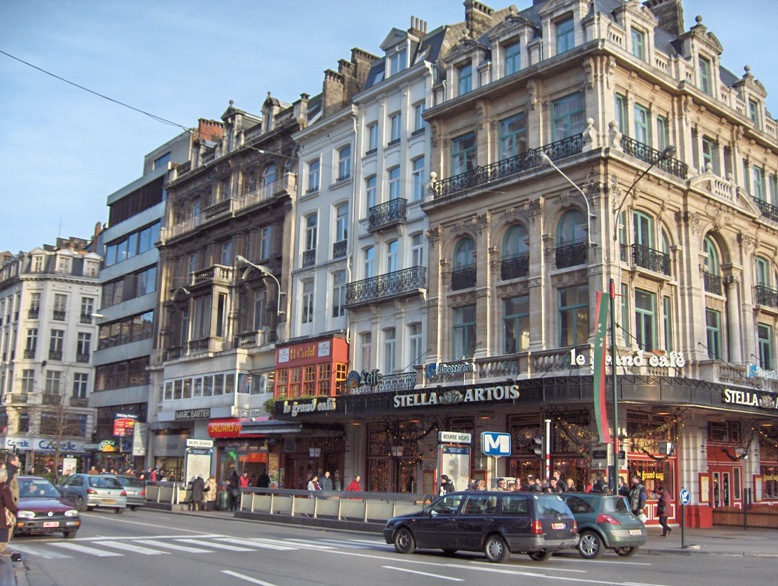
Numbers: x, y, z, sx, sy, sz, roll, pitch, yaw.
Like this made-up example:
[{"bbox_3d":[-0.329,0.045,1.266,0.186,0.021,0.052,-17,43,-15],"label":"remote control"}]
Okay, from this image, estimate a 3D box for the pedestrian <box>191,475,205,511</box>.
[{"bbox_3d":[-8.315,8.712,38.360,0.580,1.580,0.400,8,-13,-28],"label":"pedestrian"}]

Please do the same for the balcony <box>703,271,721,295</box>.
[{"bbox_3d":[13.566,-0.340,36.902,1.501,0.831,0.200,12,-16,-41],"label":"balcony"}]

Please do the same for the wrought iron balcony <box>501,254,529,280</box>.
[{"bbox_3d":[4.987,-0.994,34.510,0.200,0.906,1.407,11,-15,-40],"label":"wrought iron balcony"}]

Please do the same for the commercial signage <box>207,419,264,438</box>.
[{"bbox_3d":[-8.310,7.492,48.408,0.500,0.970,5.600,11,-15,-39],"label":"commercial signage"}]

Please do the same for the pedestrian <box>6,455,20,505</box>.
[{"bbox_3d":[-6.438,3.649,14.974,0.400,1.760,0.500,6,-13,-24],"label":"pedestrian"}]

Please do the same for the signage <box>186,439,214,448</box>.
[{"bbox_3d":[-8.383,6.695,39.000,1.350,0.360,0.150,11,-15,-39],"label":"signage"}]

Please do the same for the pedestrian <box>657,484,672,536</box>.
[{"bbox_3d":[8.882,7.050,28.195,0.550,1.620,0.480,6,-13,-21],"label":"pedestrian"}]

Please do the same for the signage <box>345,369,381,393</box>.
[{"bbox_3d":[-1.131,3.915,39.602,0.150,0.838,2.492,11,-15,-39],"label":"signage"}]

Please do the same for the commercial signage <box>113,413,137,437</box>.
[{"bbox_3d":[-17.557,8.763,58.386,1.700,1.470,0.200,11,-15,-39],"label":"commercial signage"}]

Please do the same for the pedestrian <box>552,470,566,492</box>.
[{"bbox_3d":[5.025,6.153,25.792,0.350,1.830,0.500,2,-11,-5],"label":"pedestrian"}]

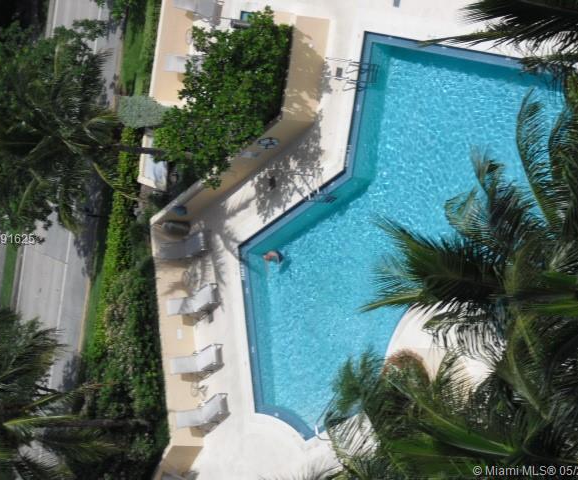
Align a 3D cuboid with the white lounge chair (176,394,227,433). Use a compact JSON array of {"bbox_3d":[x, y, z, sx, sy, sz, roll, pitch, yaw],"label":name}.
[{"bbox_3d":[-2.856,5.623,64.999,1.892,1.057,0.651,-37,55,56],"label":"white lounge chair"}]

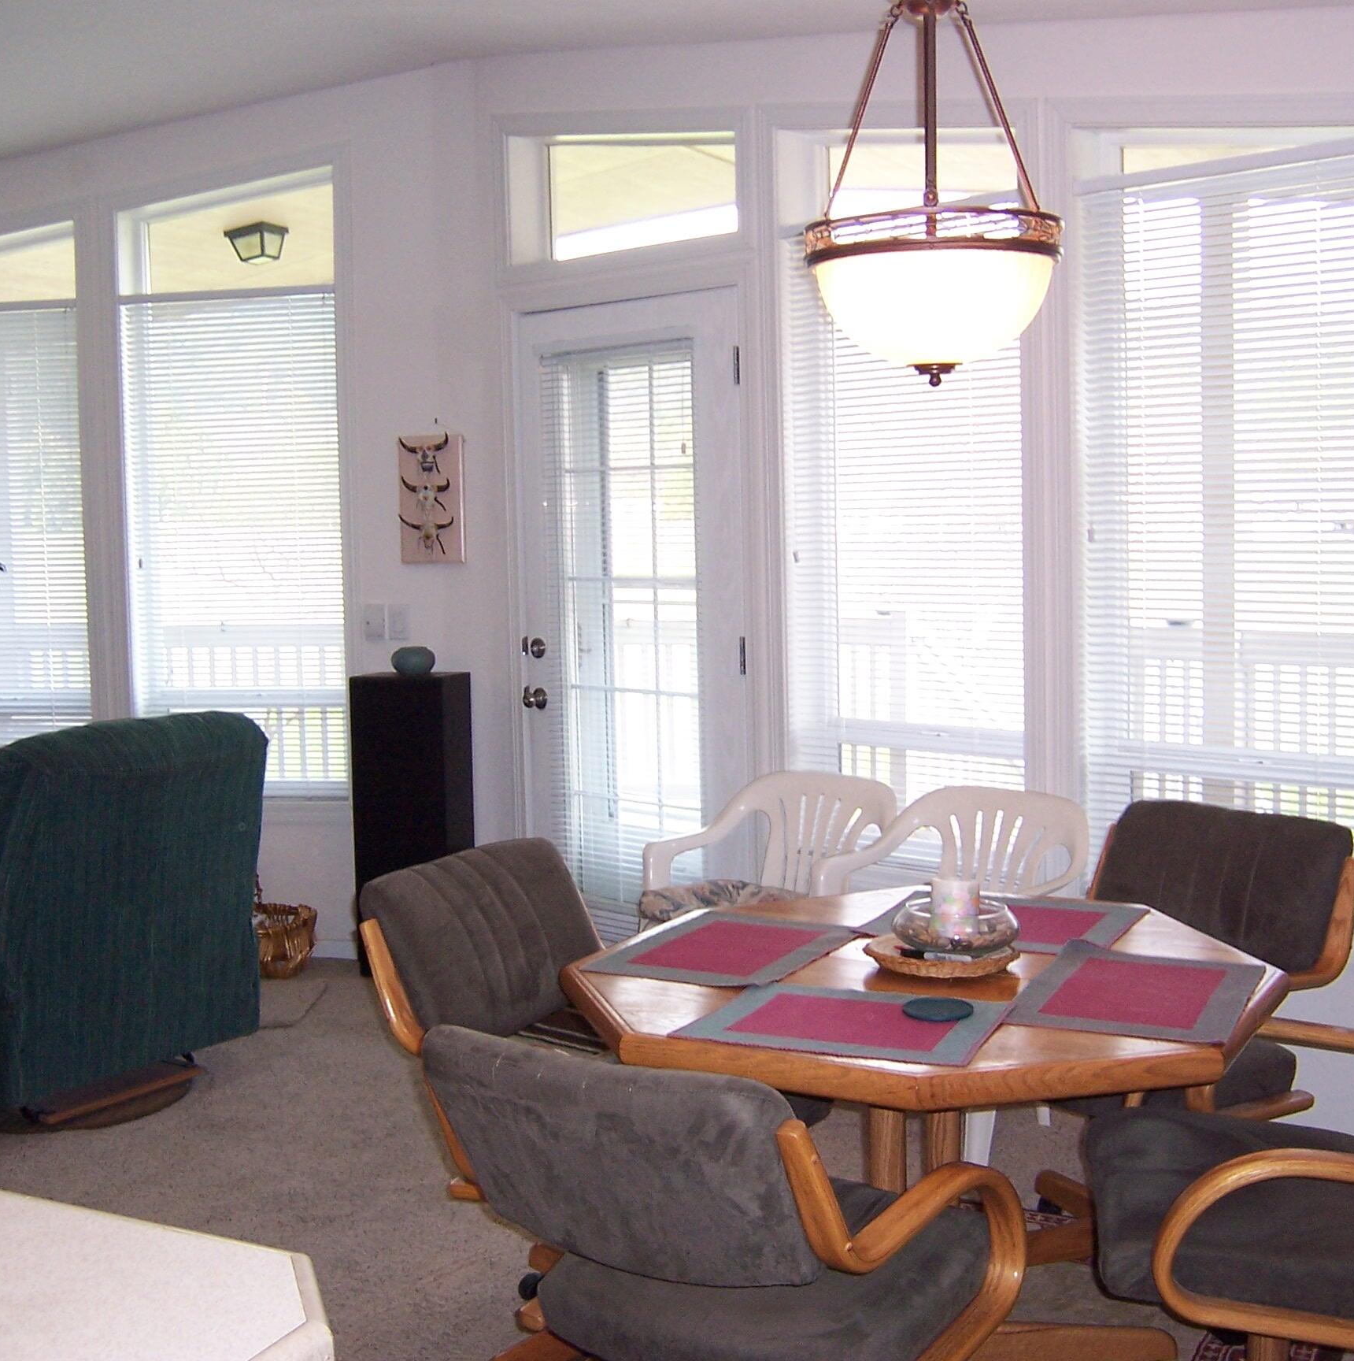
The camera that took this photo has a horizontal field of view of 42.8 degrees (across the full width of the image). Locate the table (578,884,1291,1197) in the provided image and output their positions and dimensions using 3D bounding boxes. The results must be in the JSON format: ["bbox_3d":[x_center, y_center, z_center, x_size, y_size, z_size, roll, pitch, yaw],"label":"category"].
[{"bbox_3d":[0.395,0.815,2.761,1.060,0.735,1.060,-3,5,-14],"label":"table"}]

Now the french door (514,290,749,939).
[{"bbox_3d":[-0.135,-0.071,5.084,0.880,2.050,0.050,3,7,42],"label":"french door"}]

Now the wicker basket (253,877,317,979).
[{"bbox_3d":[-1.307,0.778,5.654,0.330,0.350,0.290,0,5,10],"label":"wicker basket"}]

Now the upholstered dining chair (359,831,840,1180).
[{"bbox_3d":[-0.146,0.745,3.031,0.620,0.850,0.600,2,6,33],"label":"upholstered dining chair"}]

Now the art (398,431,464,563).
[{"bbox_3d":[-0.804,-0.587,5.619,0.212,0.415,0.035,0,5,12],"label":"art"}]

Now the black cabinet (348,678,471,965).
[{"bbox_3d":[-0.851,0.463,5.608,0.310,0.965,0.240,0,5,13],"label":"black cabinet"}]

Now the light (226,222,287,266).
[{"bbox_3d":[-1.920,-1.997,7.900,0.215,0.130,0.215,0,6,18],"label":"light"}]

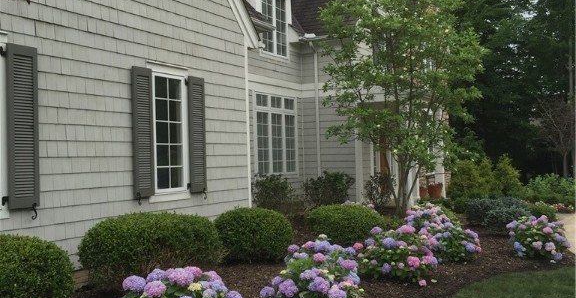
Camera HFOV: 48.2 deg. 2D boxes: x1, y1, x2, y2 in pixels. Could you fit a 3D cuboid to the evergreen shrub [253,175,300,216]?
[{"bbox_3d":[-0.258,0.941,13.300,0.951,0.842,0.903,-2,-1,-1],"label":"evergreen shrub"}]

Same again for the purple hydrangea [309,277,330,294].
[{"bbox_3d":[0.262,1.135,5.350,0.170,0.130,0.150,-2,-1,0],"label":"purple hydrangea"}]

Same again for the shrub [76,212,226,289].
[{"bbox_3d":[-1.728,1.280,8.583,1.300,0.880,2.000,-2,-1,27],"label":"shrub"}]

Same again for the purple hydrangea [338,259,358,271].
[{"bbox_3d":[0.527,1.014,5.600,0.171,0.103,0.162,-2,-1,5],"label":"purple hydrangea"}]

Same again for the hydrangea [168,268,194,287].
[{"bbox_3d":[-0.737,0.889,4.450,0.176,0.137,0.167,-1,-1,-10],"label":"hydrangea"}]

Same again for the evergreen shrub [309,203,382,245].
[{"bbox_3d":[0.840,1.103,9.400,1.140,0.626,1.083,-2,-1,5],"label":"evergreen shrub"}]

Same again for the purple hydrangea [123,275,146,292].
[{"bbox_3d":[-1.050,0.920,4.400,0.161,0.108,0.153,-1,-1,-14],"label":"purple hydrangea"}]

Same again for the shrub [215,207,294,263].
[{"bbox_3d":[-0.543,1.317,10.054,1.200,0.800,1.250,-2,-1,0],"label":"shrub"}]

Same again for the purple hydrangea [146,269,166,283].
[{"bbox_3d":[-1.063,1.033,5.200,0.165,0.125,0.160,-2,-1,0],"label":"purple hydrangea"}]

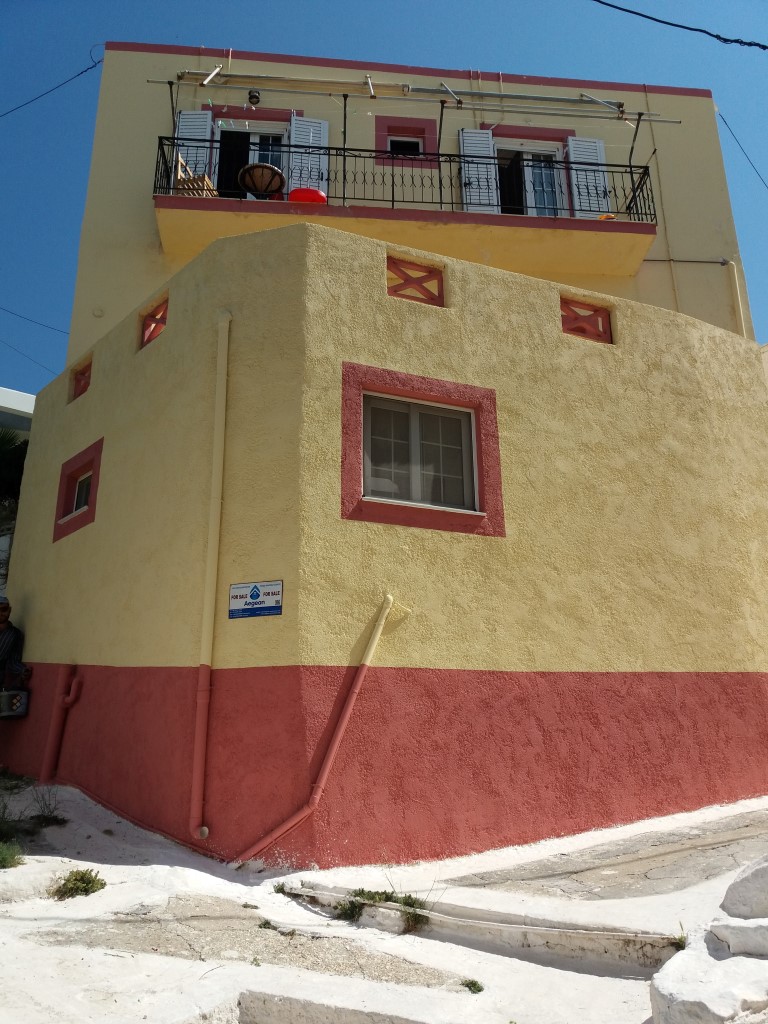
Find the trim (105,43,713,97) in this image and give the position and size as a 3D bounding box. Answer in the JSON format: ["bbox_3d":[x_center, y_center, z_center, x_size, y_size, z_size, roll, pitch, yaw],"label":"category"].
[{"bbox_3d":[0.566,-6.769,12.784,9.435,0.154,0.150,1,-19,-6],"label":"trim"}]

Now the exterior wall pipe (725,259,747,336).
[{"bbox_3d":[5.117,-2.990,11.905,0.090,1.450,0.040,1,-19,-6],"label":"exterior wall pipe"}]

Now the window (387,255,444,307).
[{"bbox_3d":[0.275,-2.160,7.939,0.620,0.460,0.100,7,-20,-22],"label":"window"}]

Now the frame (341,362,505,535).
[{"bbox_3d":[0.340,-0.528,7.338,1.548,1.447,0.130,7,-20,-22],"label":"frame"}]

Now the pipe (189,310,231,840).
[{"bbox_3d":[-1.330,0.275,6.504,0.130,4.247,0.130,-12,-22,29],"label":"pipe"}]

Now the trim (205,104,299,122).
[{"bbox_3d":[-1.912,-5.843,12.146,1.473,0.224,0.070,1,-19,-6],"label":"trim"}]

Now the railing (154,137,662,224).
[{"bbox_3d":[0.324,-4.238,11.400,6.608,0.937,0.910,1,-19,-6],"label":"railing"}]

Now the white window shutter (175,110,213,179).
[{"bbox_3d":[-2.733,-4.765,11.670,0.527,2.180,0.045,-1,-19,-1],"label":"white window shutter"}]

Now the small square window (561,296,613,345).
[{"bbox_3d":[2.082,-1.970,8.681,0.660,0.480,0.100,7,-20,-22],"label":"small square window"}]

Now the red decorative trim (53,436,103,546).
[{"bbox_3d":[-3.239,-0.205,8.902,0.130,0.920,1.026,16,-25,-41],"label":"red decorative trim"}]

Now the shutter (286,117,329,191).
[{"bbox_3d":[-1.073,-4.734,11.841,0.558,2.180,0.045,2,-19,-10],"label":"shutter"}]

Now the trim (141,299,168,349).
[{"bbox_3d":[-2.277,-1.925,8.466,0.080,0.440,0.570,16,-25,-41],"label":"trim"}]

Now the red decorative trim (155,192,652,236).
[{"bbox_3d":[0.381,-3.811,10.776,6.546,0.190,0.120,1,-19,-6],"label":"red decorative trim"}]

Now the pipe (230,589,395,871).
[{"bbox_3d":[-0.498,1.564,6.200,1.170,1.990,0.190,3,-19,-11],"label":"pipe"}]

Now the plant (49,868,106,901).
[{"bbox_3d":[-1.887,2.297,5.100,0.320,0.180,0.230,-1,-19,0],"label":"plant"}]

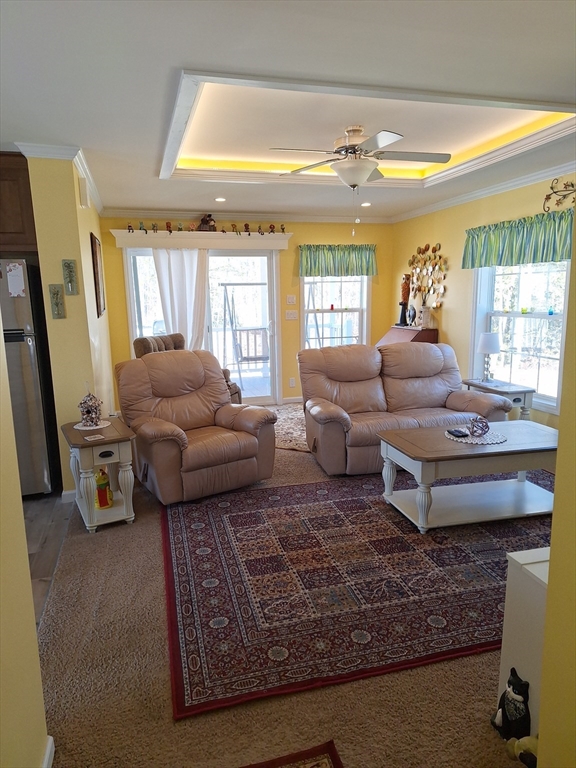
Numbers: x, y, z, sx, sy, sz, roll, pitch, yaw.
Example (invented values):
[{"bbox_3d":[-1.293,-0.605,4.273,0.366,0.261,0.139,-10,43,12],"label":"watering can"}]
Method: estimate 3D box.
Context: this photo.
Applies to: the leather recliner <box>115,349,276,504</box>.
[{"bbox_3d":[-0.748,0.263,4.041,0.960,1.030,0.970,-8,12,-34],"label":"leather recliner"}]

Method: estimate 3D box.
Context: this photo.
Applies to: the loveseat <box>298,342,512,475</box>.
[{"bbox_3d":[0.981,0.154,4.496,1.620,1.010,0.970,-3,10,-10],"label":"loveseat"}]

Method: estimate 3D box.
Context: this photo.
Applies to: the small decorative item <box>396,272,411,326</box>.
[{"bbox_3d":[1.468,-1.058,6.407,0.160,0.640,0.180,6,13,36],"label":"small decorative item"}]

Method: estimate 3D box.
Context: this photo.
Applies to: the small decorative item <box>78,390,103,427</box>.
[{"bbox_3d":[-1.423,0.171,3.687,0.160,0.235,0.145,-2,10,-5],"label":"small decorative item"}]

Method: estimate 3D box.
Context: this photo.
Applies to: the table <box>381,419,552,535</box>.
[{"bbox_3d":[1.309,0.604,3.499,1.240,0.500,0.670,-4,11,-15],"label":"table"}]

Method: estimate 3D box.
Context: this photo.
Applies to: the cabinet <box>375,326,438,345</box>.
[{"bbox_3d":[1.424,-0.187,6.291,0.490,1.030,0.760,-4,11,-16],"label":"cabinet"}]

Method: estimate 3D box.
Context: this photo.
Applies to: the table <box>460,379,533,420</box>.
[{"bbox_3d":[1.934,0.301,4.794,0.350,0.600,0.650,-4,11,-17],"label":"table"}]

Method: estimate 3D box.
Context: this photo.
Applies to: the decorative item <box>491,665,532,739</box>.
[{"bbox_3d":[0.743,1.058,1.682,0.115,0.235,0.125,4,11,26],"label":"decorative item"}]

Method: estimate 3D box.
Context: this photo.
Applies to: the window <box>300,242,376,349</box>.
[{"bbox_3d":[0.662,-0.992,6.793,1.050,1.650,0.130,-4,11,-16],"label":"window"}]

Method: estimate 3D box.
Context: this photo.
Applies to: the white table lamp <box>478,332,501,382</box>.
[{"bbox_3d":[1.913,-0.247,4.835,0.210,0.464,0.210,-4,11,-15],"label":"white table lamp"}]

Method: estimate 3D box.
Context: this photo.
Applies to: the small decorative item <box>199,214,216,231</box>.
[{"bbox_3d":[-0.977,-1.961,6.200,0.199,0.178,0.120,-4,11,-15],"label":"small decorative item"}]

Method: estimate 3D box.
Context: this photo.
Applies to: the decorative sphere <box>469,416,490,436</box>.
[{"bbox_3d":[1.291,0.286,3.432,0.135,0.135,0.135,-4,11,-15],"label":"decorative sphere"}]

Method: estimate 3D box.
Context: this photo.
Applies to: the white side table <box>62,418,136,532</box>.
[{"bbox_3d":[-1.261,0.607,3.454,0.395,0.597,0.645,-7,12,-29],"label":"white side table"}]

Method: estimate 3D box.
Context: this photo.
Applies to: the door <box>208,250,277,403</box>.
[{"bbox_3d":[-0.571,-0.710,6.643,0.866,1.996,0.070,-4,11,-15],"label":"door"}]

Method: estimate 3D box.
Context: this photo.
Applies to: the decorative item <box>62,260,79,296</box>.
[{"bbox_3d":[-1.478,-0.725,3.480,0.083,0.236,0.030,-4,11,-16],"label":"decorative item"}]

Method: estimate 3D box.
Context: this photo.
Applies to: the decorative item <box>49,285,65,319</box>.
[{"bbox_3d":[-1.573,-0.554,3.469,0.088,0.227,0.025,-4,11,-15],"label":"decorative item"}]

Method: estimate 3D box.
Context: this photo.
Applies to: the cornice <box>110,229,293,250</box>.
[{"bbox_3d":[-0.978,-1.711,6.102,2.150,0.200,0.170,-4,11,-16],"label":"cornice"}]

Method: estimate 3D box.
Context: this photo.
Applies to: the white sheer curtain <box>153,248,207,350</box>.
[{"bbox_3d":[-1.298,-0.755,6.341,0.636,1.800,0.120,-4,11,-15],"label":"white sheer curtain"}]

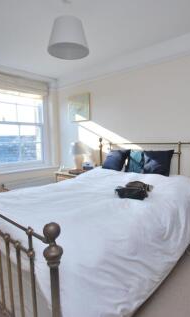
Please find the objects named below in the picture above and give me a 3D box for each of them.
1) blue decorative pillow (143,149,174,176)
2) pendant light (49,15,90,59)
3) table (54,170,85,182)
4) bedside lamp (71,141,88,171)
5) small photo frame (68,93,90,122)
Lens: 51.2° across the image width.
[{"bbox_3d":[0.759,0.060,2.464,0.400,0.360,0.140,4,-10,41],"label":"blue decorative pillow"},{"bbox_3d":[-0.244,-1.130,1.829,0.380,0.280,0.380,0,5,0],"label":"pendant light"},{"bbox_3d":[-0.392,0.627,3.645,0.480,0.710,0.370,4,7,41],"label":"table"},{"bbox_3d":[-0.287,-0.029,3.525,0.300,0.500,0.300,0,5,0],"label":"bedside lamp"},{"bbox_3d":[-0.308,-0.936,3.675,0.560,0.500,0.035,4,7,41],"label":"small photo frame"}]

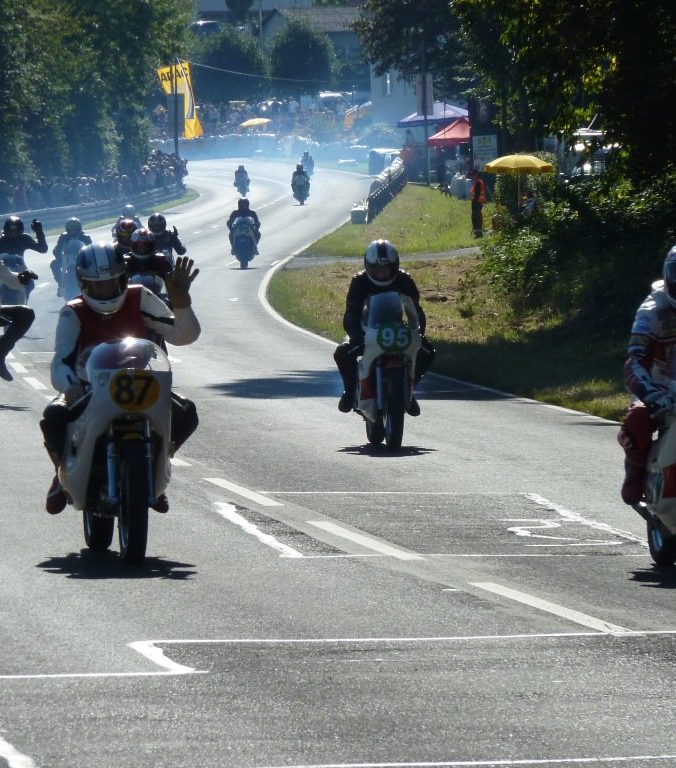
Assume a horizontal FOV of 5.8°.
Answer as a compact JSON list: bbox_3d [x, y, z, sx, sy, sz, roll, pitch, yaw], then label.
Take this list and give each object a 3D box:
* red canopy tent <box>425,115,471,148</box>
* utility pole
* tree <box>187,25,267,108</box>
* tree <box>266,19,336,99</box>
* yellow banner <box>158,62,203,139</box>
[{"bbox_3d":[5.484,-10.244,292.000,3.100,3.000,3.100,0,2,-6],"label":"red canopy tent"},{"bbox_3d":[3.485,-10.930,266.000,0.220,6.100,0.220,-2,2,0],"label":"utility pole"},{"bbox_3d":[-6.992,-20.146,425.000,5.100,5.400,5.100,0,2,0],"label":"tree"},{"bbox_3d":[-2.331,-20.593,425.000,4.500,5.800,4.500,0,2,0],"label":"tree"},{"bbox_3d":[-6.744,-12.139,285.000,1.500,3.200,0.350,-15,2,0],"label":"yellow banner"}]

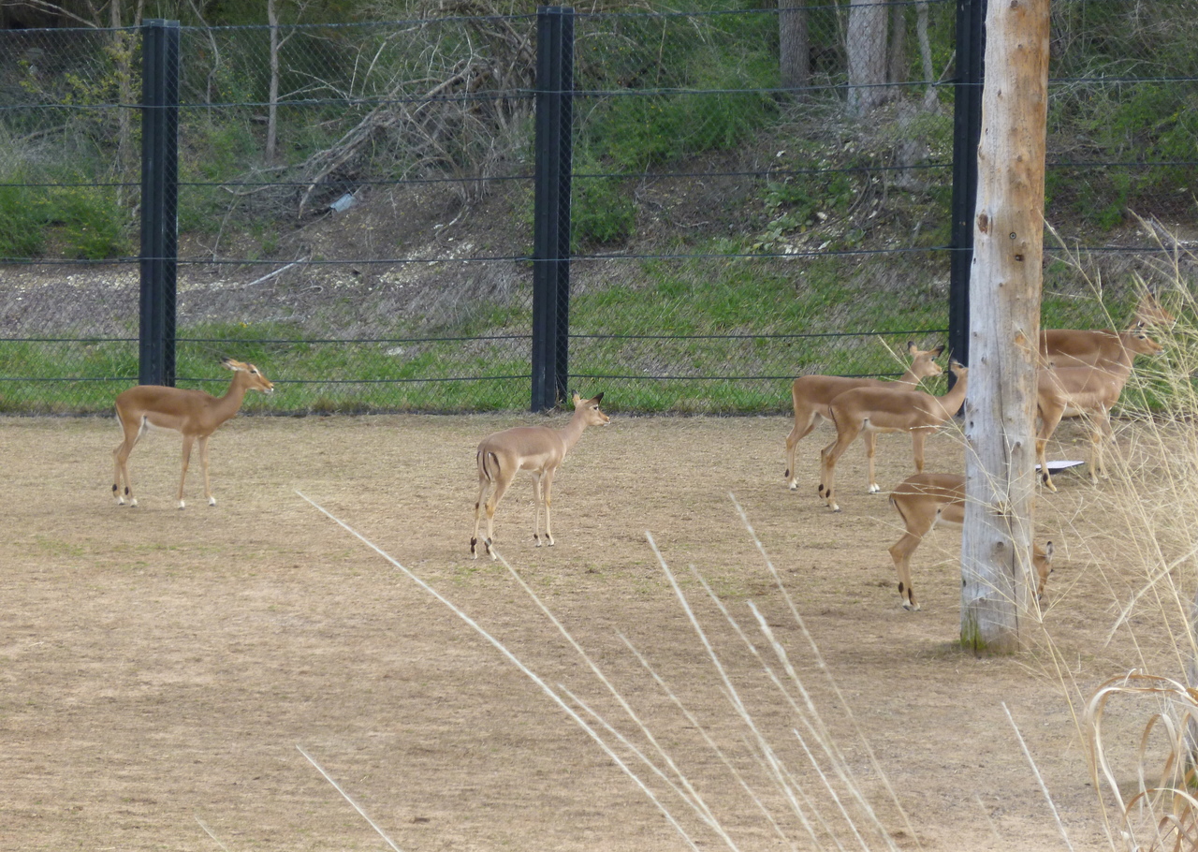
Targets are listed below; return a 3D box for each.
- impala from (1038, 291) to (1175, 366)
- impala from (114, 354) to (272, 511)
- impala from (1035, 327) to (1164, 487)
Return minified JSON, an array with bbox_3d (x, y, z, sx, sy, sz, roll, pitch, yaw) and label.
[{"bbox_3d":[3.461,-0.406,53.052,1.100,1.050,0.300,1,5,2],"label":"impala"},{"bbox_3d":[-2.842,0.048,53.478,1.130,1.040,0.290,1,5,-1],"label":"impala"},{"bbox_3d":[3.284,-0.135,50.873,1.000,1.080,0.310,-2,6,-29],"label":"impala"}]

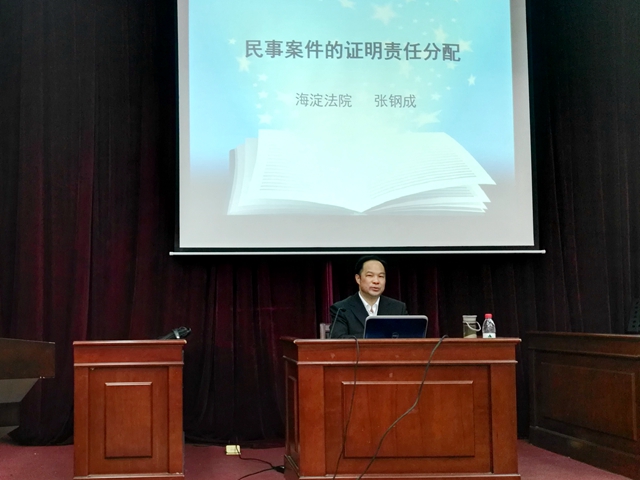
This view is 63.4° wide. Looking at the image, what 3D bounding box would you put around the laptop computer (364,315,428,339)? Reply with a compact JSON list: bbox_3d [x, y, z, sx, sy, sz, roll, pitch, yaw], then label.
[{"bbox_3d":[0.406,0.545,2.975,0.360,0.250,0.326,0,-5,-11],"label":"laptop computer"}]

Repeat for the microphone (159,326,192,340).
[{"bbox_3d":[-0.809,0.550,2.850,0.230,0.055,0.055,-24,-5,0],"label":"microphone"}]

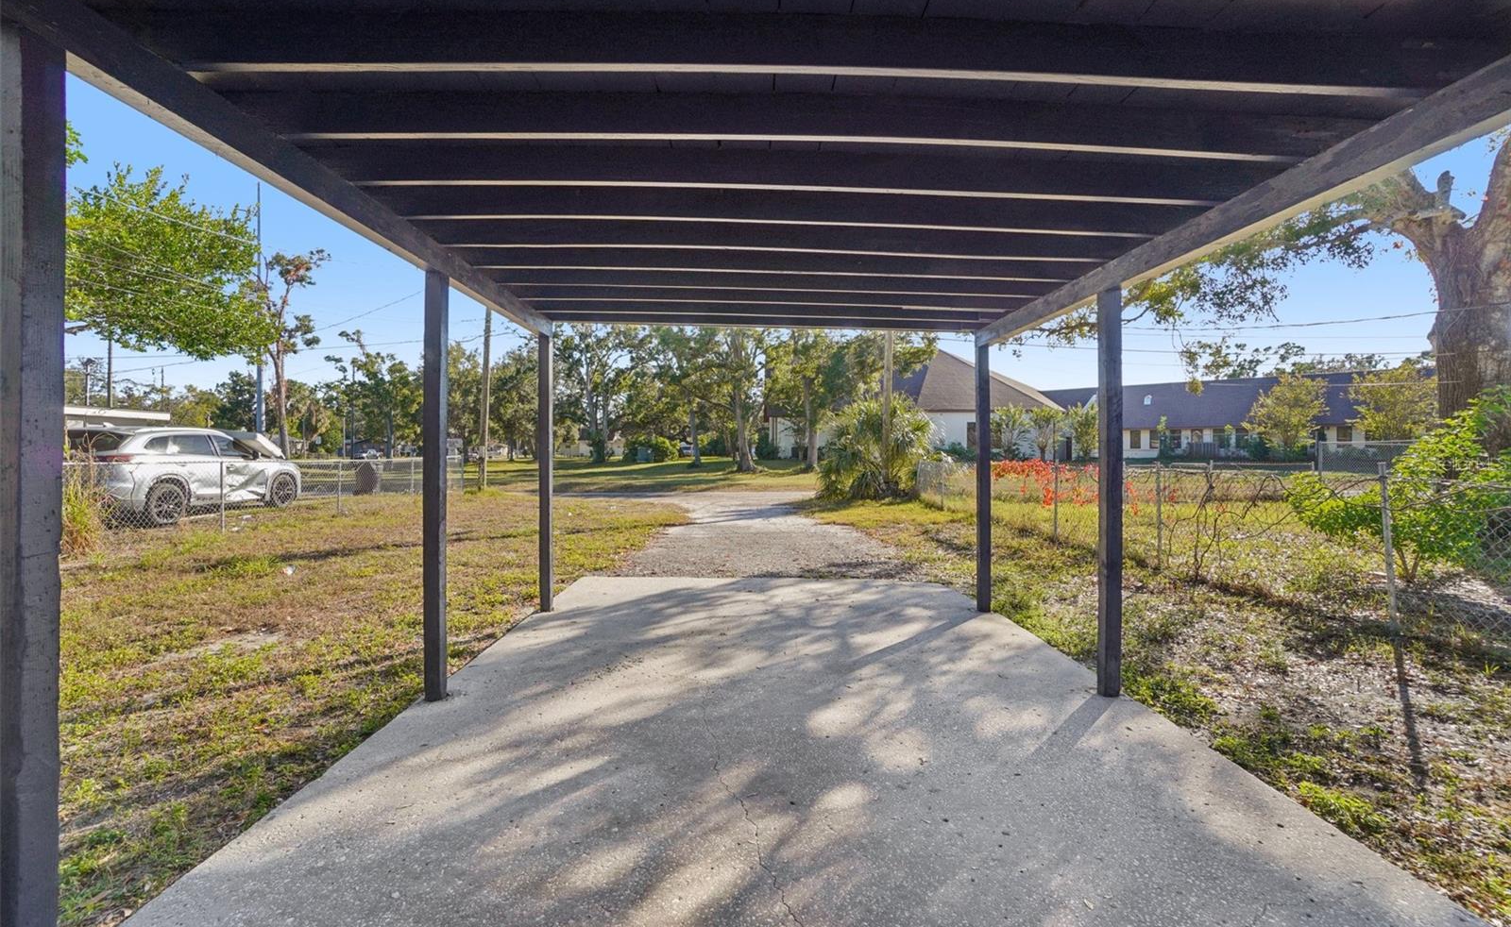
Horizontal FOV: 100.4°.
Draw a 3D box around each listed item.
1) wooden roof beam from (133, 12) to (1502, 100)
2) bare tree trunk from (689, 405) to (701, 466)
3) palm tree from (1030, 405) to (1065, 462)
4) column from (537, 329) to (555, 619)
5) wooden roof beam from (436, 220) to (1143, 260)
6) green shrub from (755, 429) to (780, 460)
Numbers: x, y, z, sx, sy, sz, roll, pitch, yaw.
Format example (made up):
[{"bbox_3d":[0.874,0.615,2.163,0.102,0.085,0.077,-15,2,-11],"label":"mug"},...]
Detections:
[{"bbox_3d":[0.181,-1.252,1.884,4.000,0.145,0.041,1,1,-1],"label":"wooden roof beam"},{"bbox_3d":[-4.590,-2.070,48.000,0.950,4.650,0.750,0,1,0],"label":"bare tree trunk"},{"bbox_3d":[20.386,-2.083,44.000,2.390,3.920,2.390,0,1,-1],"label":"palm tree"},{"bbox_3d":[-1.820,0.095,5.500,0.089,2.380,0.089,0,1,-1],"label":"column"},{"bbox_3d":[0.128,-1.257,3.480,4.200,0.140,0.040,1,1,-1],"label":"wooden roof beam"},{"bbox_3d":[0.980,-1.610,52.000,2.050,2.600,2.000,0,1,0],"label":"green shrub"}]

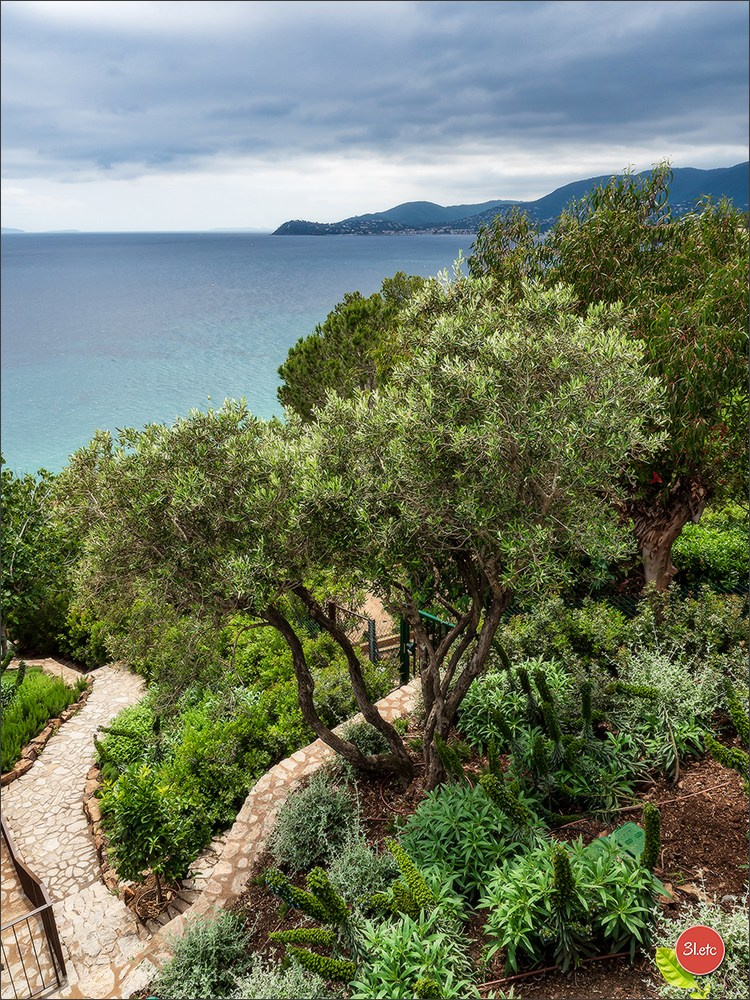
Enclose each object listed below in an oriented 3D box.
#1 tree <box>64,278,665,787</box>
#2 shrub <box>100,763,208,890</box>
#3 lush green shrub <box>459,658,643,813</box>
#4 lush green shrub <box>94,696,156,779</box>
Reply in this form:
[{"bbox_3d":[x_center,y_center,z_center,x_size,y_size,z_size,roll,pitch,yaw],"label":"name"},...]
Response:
[{"bbox_3d":[-0.080,0.630,6.300,5.200,4.950,4.200,0,21,0],"label":"tree"},{"bbox_3d":[-2.050,3.170,6.500,0.980,1.470,0.980,0,21,0],"label":"shrub"},{"bbox_3d":[1.680,2.235,6.644,1.700,1.050,1.400,0,21,0],"label":"lush green shrub"},{"bbox_3d":[-3.080,2.920,8.570,0.850,0.800,0.950,0,21,0],"label":"lush green shrub"}]

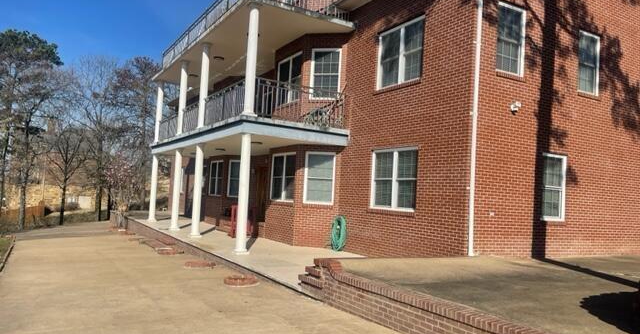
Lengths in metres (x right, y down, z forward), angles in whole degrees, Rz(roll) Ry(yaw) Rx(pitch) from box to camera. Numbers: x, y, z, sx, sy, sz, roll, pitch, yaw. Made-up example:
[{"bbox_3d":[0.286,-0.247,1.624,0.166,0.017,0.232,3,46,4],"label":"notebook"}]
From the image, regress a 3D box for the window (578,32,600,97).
[{"bbox_3d":[6.567,-2.532,11.793,0.870,1.490,0.120,5,-4,-30],"label":"window"}]

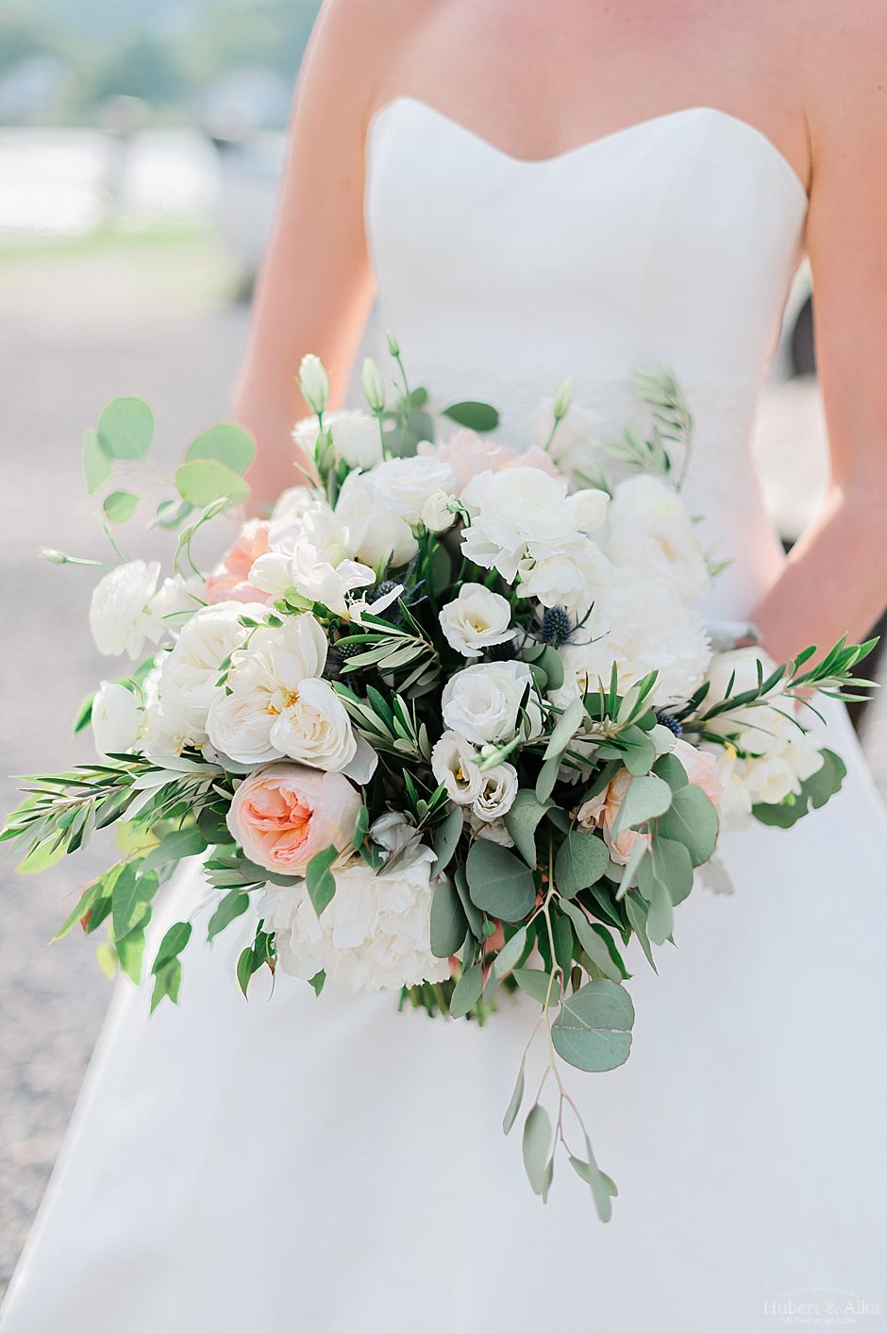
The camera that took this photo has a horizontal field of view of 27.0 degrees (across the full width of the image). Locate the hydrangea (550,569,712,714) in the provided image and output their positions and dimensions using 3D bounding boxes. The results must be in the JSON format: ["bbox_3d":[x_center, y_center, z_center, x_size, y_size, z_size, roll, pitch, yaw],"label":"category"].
[{"bbox_3d":[0.120,-0.016,1.185,0.106,0.096,0.080,-7,-18,-21],"label":"hydrangea"}]

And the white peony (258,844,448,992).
[{"bbox_3d":[-0.052,0.144,1.090,0.104,0.082,0.080,2,17,5],"label":"white peony"}]

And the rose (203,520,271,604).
[{"bbox_3d":[-0.124,-0.065,1.130,0.045,0.050,0.045,11,20,34],"label":"rose"}]

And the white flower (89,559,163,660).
[{"bbox_3d":[-0.192,-0.035,1.120,0.040,0.052,0.045,-11,20,-33],"label":"white flower"}]

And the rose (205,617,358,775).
[{"bbox_3d":[-0.095,0.017,1.125,0.100,0.099,0.065,1,-3,3],"label":"rose"}]

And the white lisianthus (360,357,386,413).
[{"bbox_3d":[-0.042,-0.168,1.100,0.015,0.033,0.015,-10,12,2],"label":"white lisianthus"}]

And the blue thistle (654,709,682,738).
[{"bbox_3d":[0.132,0.033,1.090,0.016,0.017,0.017,0,17,0],"label":"blue thistle"}]

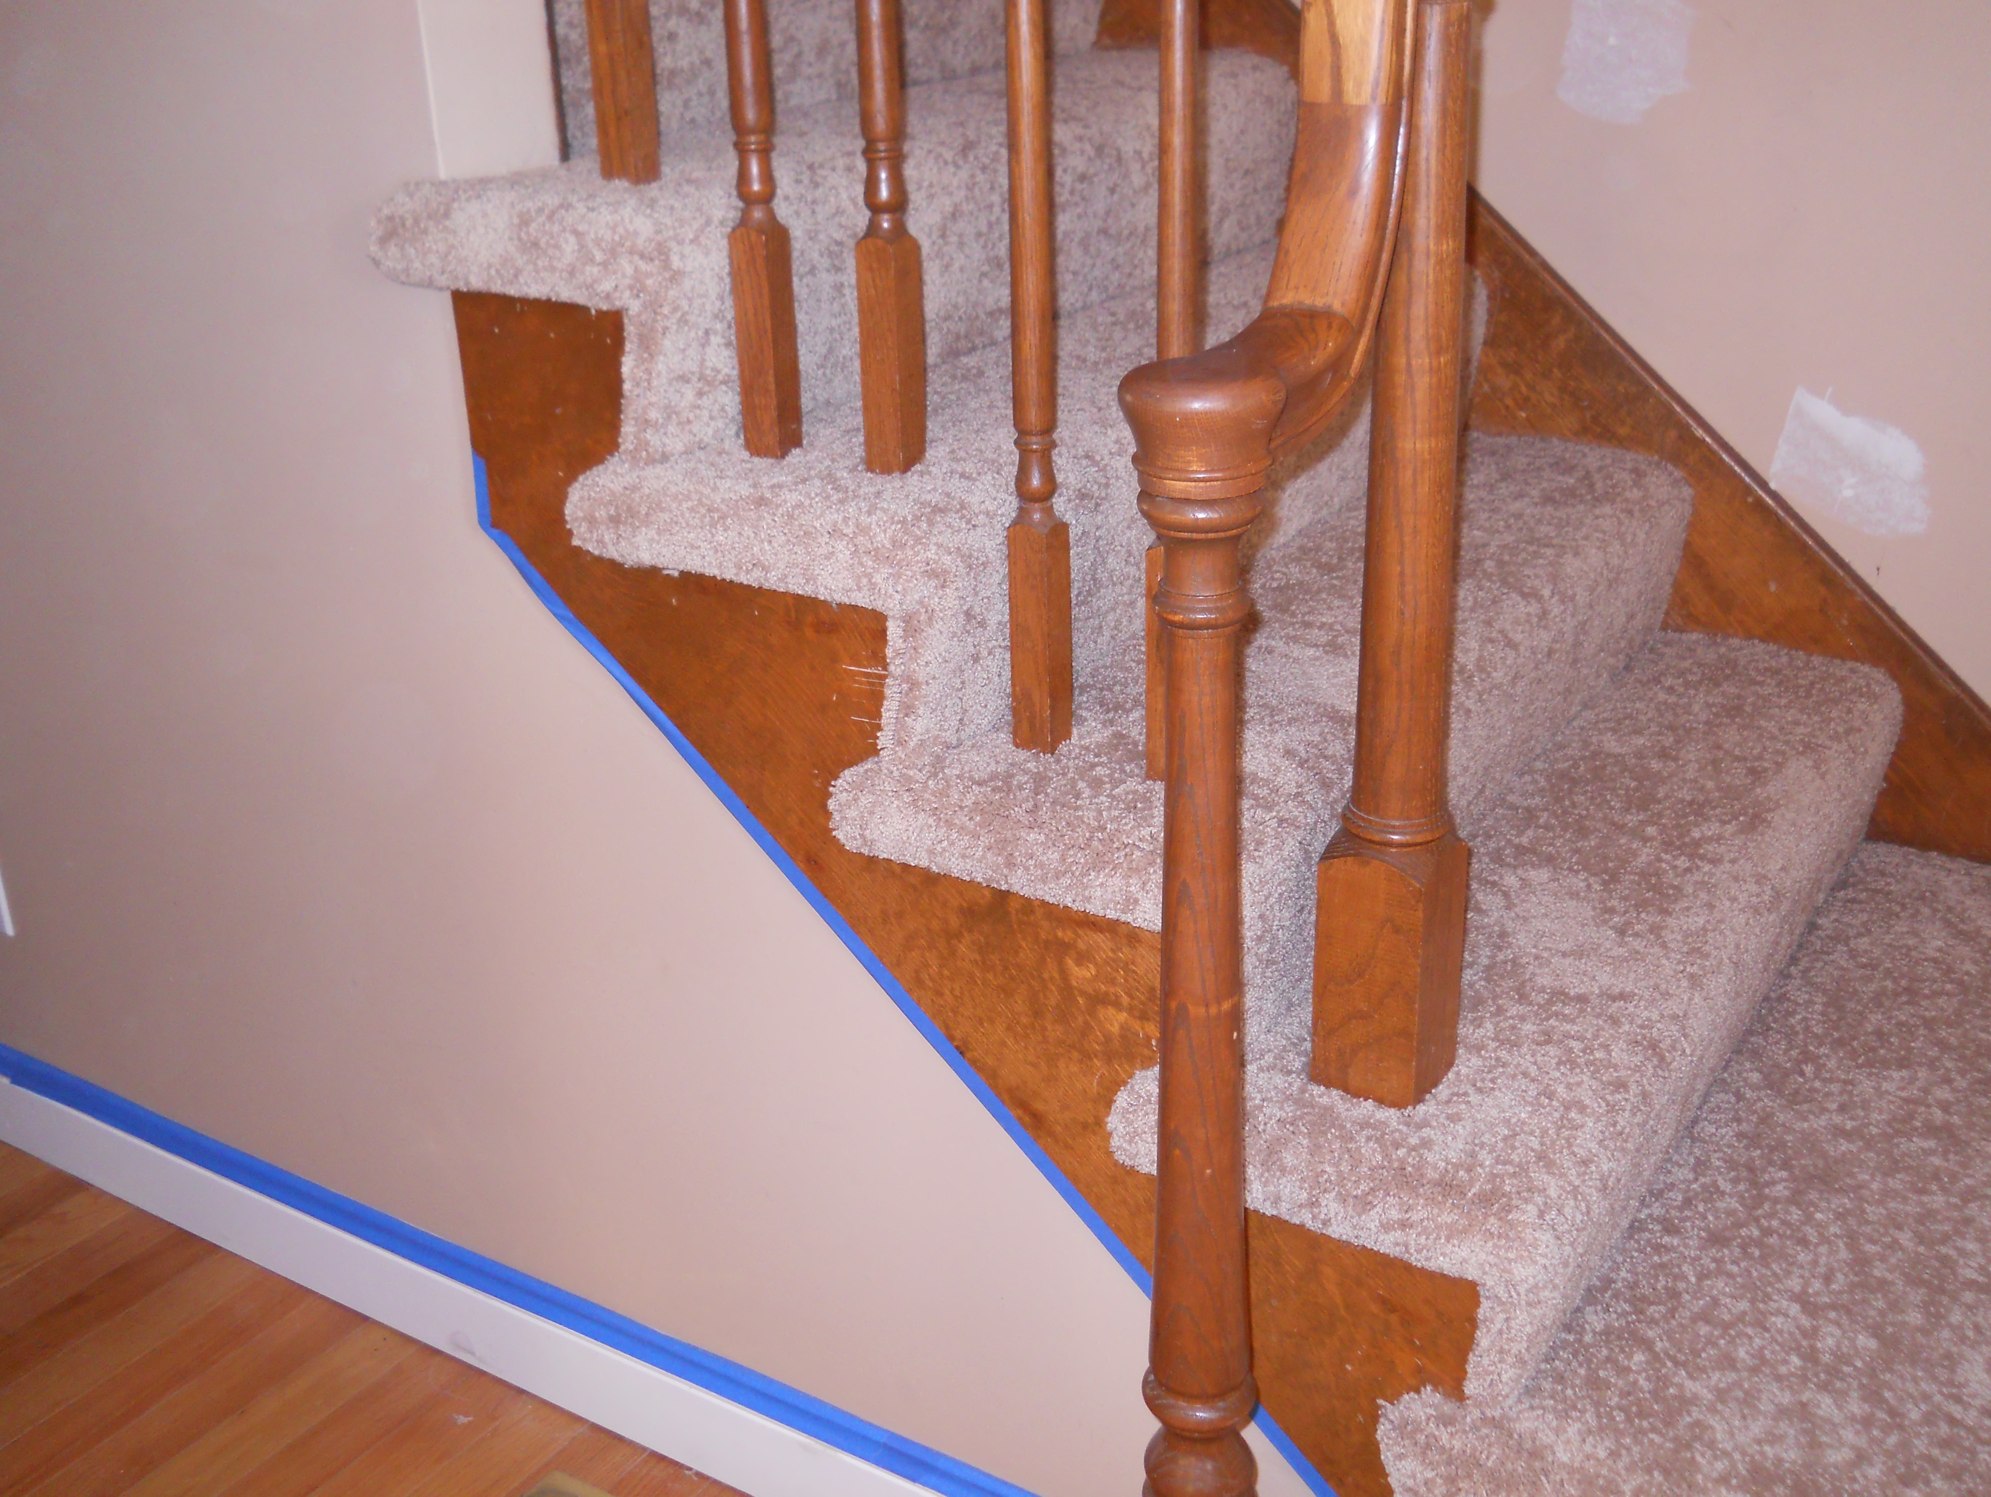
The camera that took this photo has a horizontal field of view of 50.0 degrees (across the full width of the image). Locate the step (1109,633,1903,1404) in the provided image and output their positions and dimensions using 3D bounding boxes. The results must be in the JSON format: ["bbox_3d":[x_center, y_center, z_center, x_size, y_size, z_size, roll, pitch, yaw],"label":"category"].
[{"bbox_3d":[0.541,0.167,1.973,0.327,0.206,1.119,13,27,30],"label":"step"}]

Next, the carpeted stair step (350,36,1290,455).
[{"bbox_3d":[-0.081,-0.529,2.098,0.295,0.206,1.119,13,27,30],"label":"carpeted stair step"}]

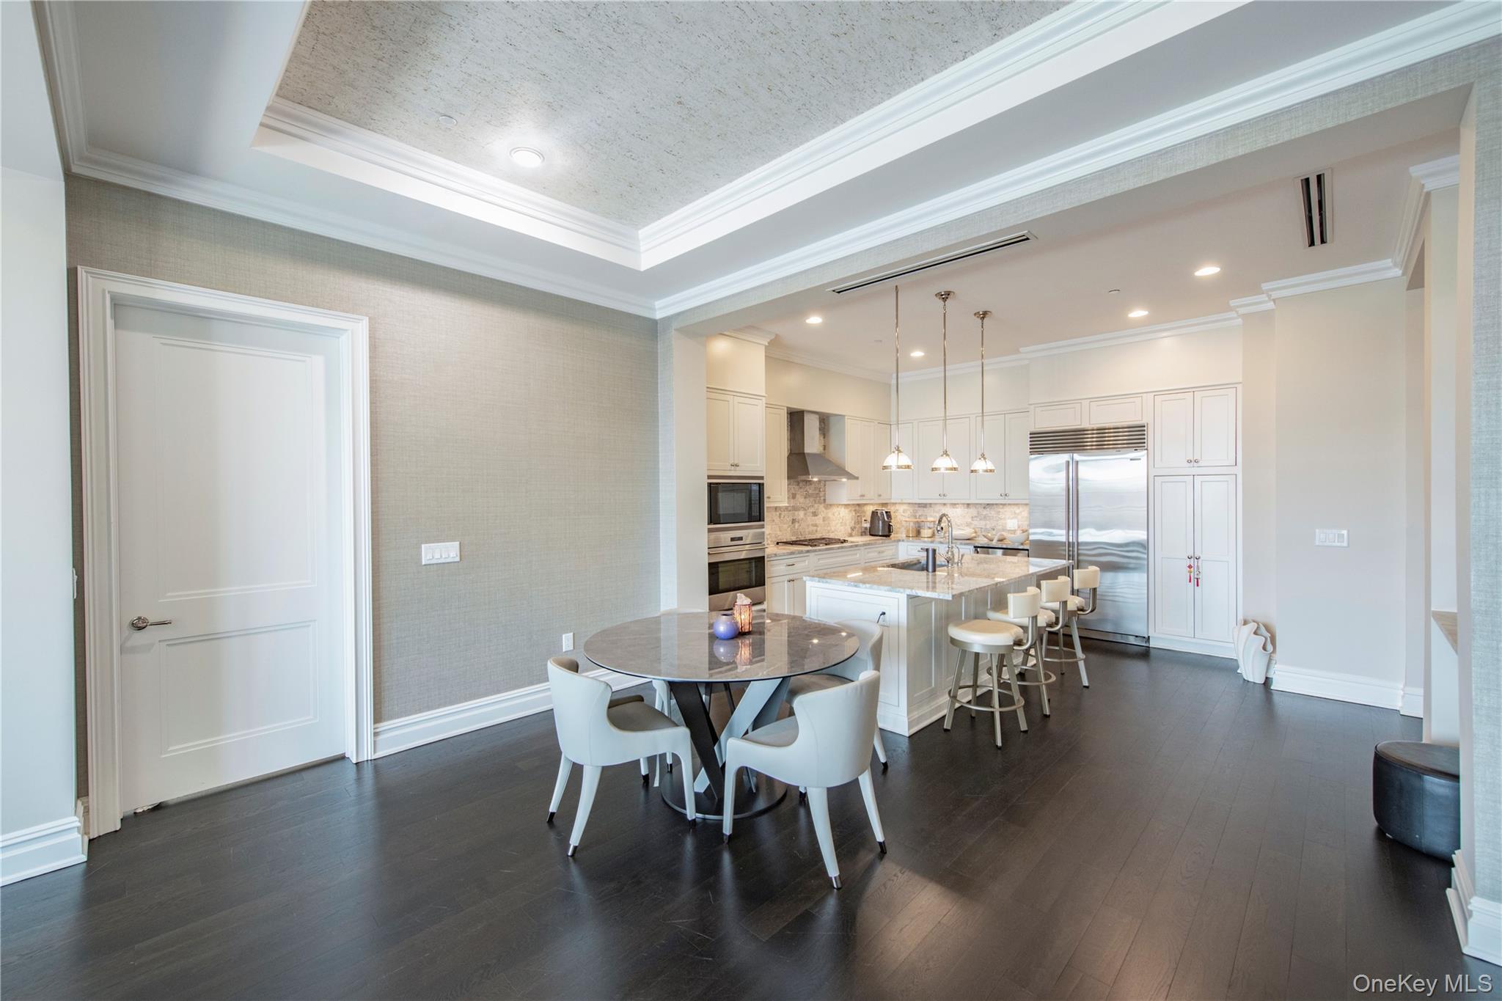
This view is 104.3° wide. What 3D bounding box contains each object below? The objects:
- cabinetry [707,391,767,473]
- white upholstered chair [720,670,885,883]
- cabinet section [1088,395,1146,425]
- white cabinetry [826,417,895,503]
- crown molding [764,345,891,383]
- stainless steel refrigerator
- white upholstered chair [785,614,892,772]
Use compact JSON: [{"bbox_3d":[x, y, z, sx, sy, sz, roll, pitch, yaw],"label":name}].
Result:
[{"bbox_3d":[-0.364,-0.630,5.652,0.600,0.760,0.830,0,1,44],"label":"cabinetry"},{"bbox_3d":[0.257,1.088,2.494,0.560,0.760,0.575,-1,1,-44],"label":"white upholstered chair"},{"bbox_3d":[3.807,-0.890,5.992,0.492,0.257,0.560,0,1,43],"label":"cabinet section"},{"bbox_3d":[1.430,-0.498,7.665,0.320,1.080,1.070,1,1,44],"label":"white cabinetry"},{"bbox_3d":[0.971,-1.585,6.882,0.085,0.105,2.720,0,1,44],"label":"crown molding"},{"bbox_3d":[3.625,0.323,6.202,1.075,2.130,0.650,1,1,44],"label":"stainless steel refrigerator"},{"bbox_3d":[0.466,1.067,3.253,0.590,0.787,0.560,-1,1,-14],"label":"white upholstered chair"}]

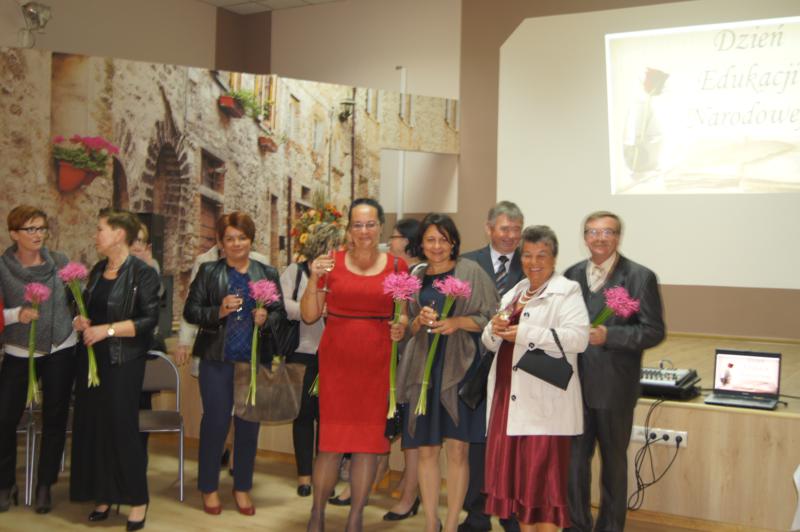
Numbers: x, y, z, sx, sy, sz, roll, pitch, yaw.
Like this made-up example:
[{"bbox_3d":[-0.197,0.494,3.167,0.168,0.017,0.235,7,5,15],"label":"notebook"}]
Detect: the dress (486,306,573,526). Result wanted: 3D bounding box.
[{"bbox_3d":[0.629,0.698,4.240,0.420,1.070,0.340,2,1,22],"label":"dress"}]

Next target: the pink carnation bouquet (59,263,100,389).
[{"bbox_3d":[-1.690,0.309,4.580,0.165,0.660,0.160,-10,3,-6],"label":"pink carnation bouquet"}]

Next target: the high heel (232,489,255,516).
[{"bbox_3d":[-0.904,1.357,4.999,0.080,0.120,0.225,0,1,-34],"label":"high heel"}]

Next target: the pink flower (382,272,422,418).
[{"bbox_3d":[0.012,0.382,4.160,0.185,0.700,0.180,4,1,0],"label":"pink flower"}]

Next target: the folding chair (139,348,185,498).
[{"bbox_3d":[-1.553,0.981,5.353,0.440,0.830,0.480,1,1,-12],"label":"folding chair"}]

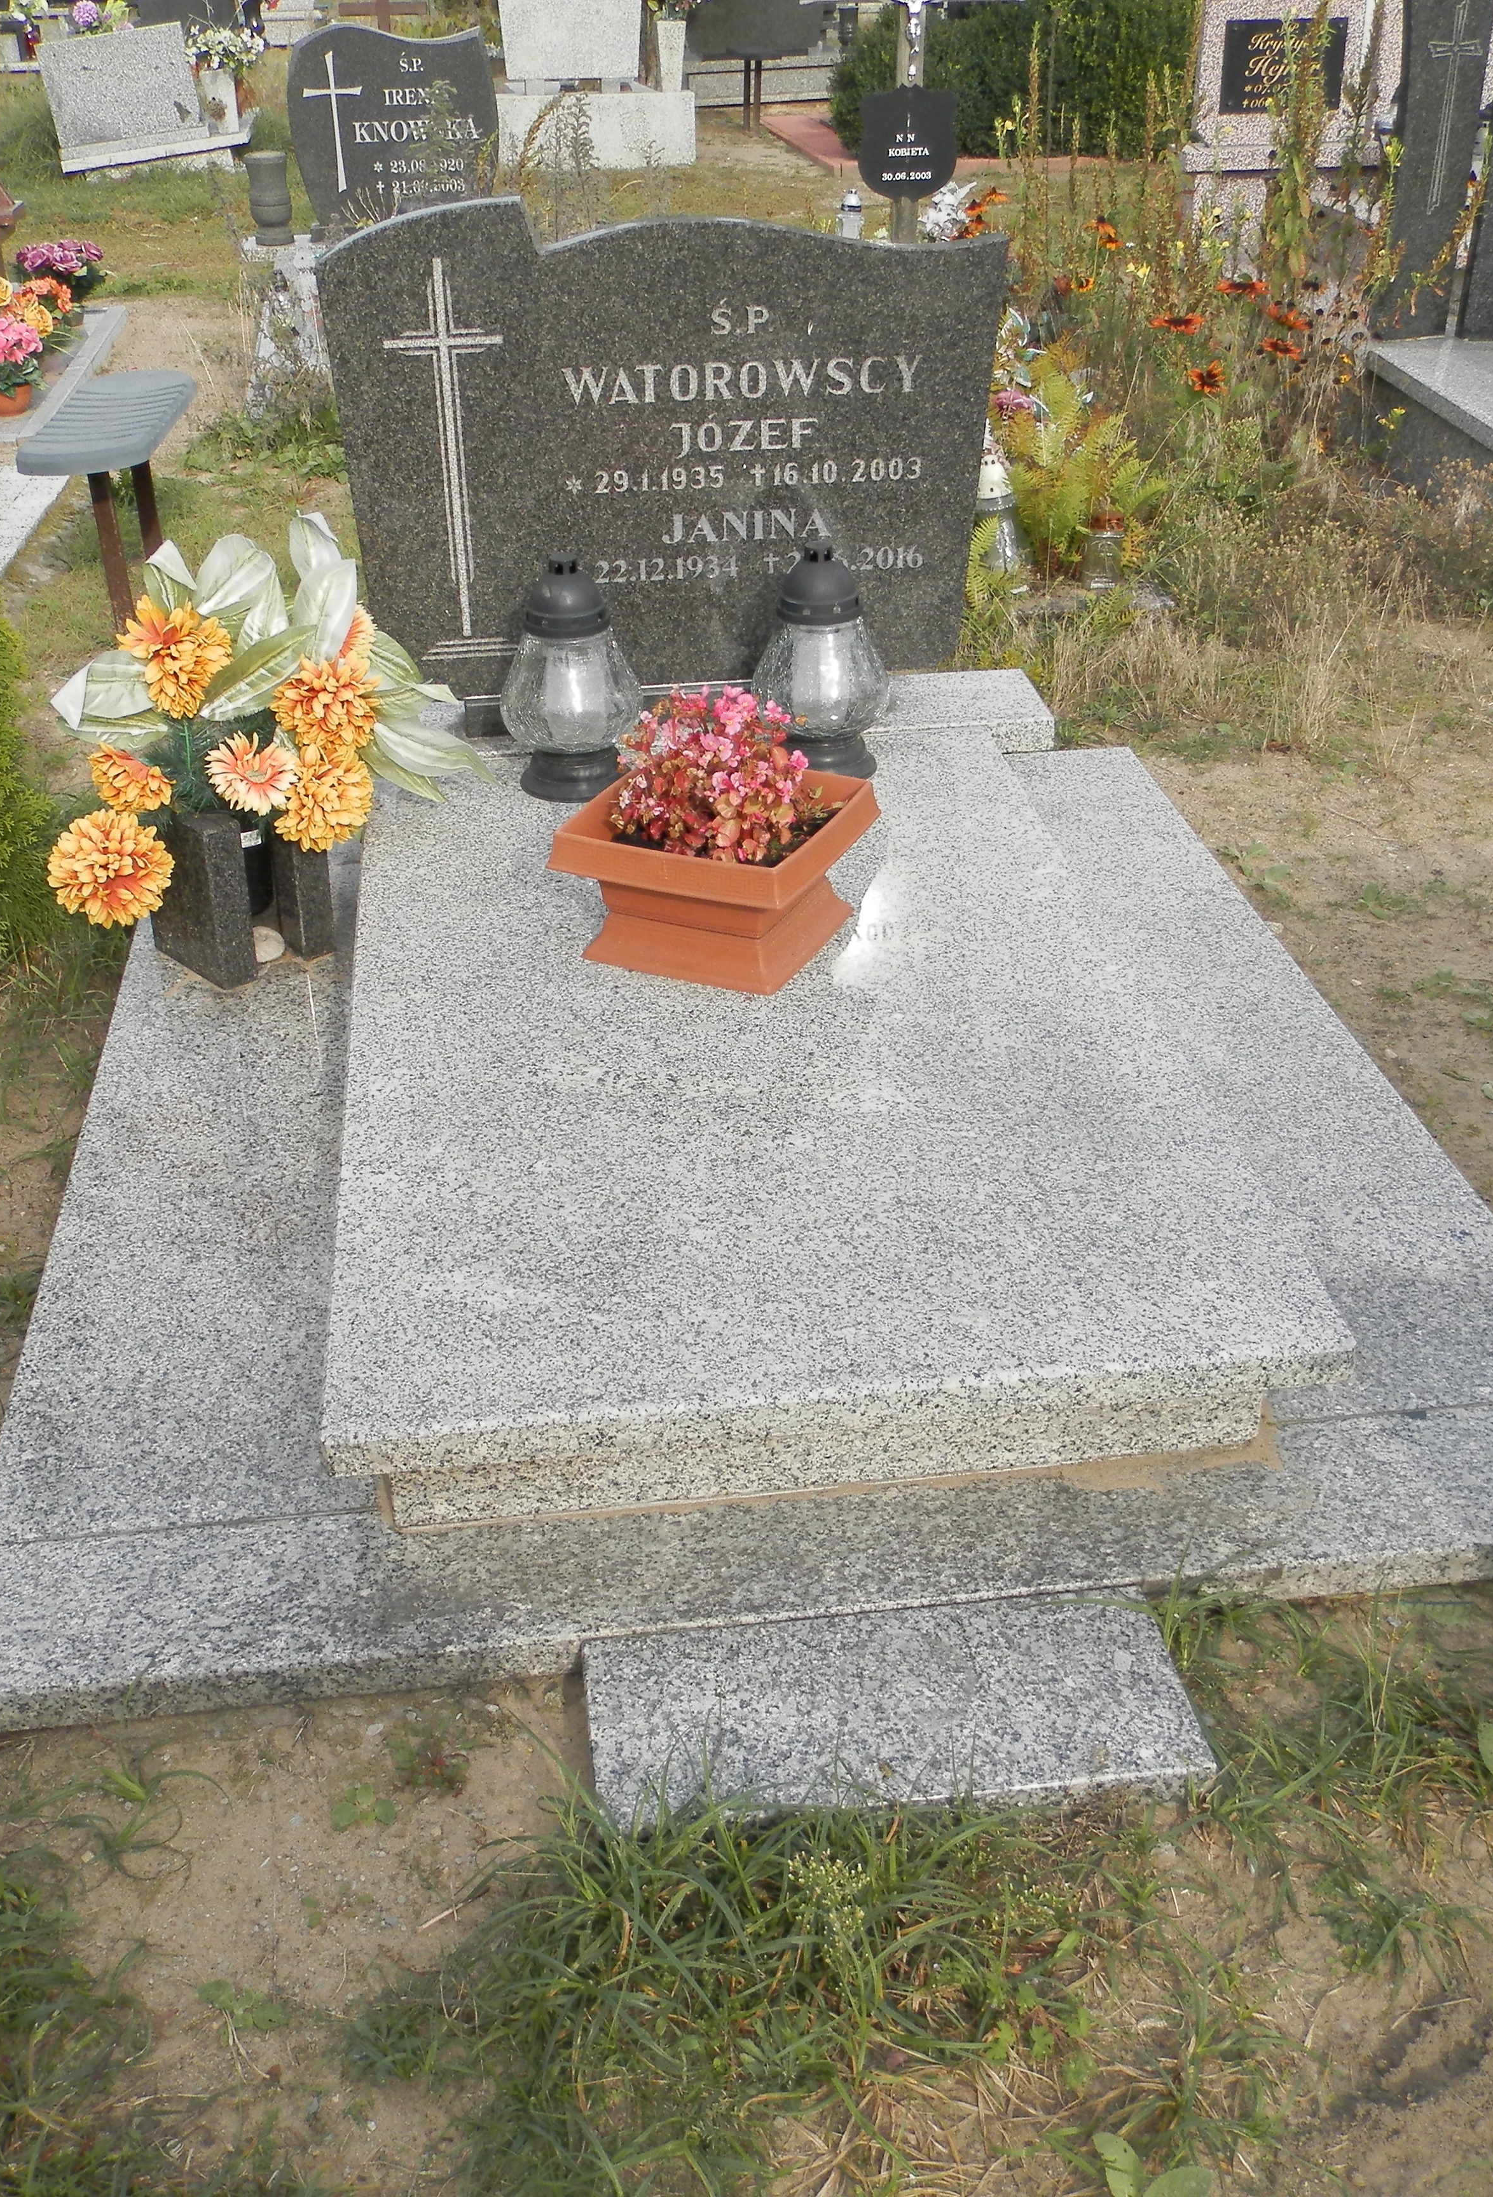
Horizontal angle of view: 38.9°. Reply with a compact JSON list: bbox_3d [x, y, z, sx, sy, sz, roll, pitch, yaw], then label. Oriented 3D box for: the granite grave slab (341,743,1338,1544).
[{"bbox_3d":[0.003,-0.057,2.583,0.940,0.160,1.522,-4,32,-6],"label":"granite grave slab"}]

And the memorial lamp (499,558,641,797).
[{"bbox_3d":[-0.253,-0.605,3.017,0.202,0.325,0.202,-4,31,-6],"label":"memorial lamp"}]

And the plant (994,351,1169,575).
[{"bbox_3d":[0.697,-1.328,4.495,0.370,0.430,0.360,-4,31,-6],"label":"plant"}]

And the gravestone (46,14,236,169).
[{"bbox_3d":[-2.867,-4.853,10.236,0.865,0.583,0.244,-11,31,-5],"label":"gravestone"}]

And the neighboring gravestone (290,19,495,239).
[{"bbox_3d":[-1.150,-3.145,6.870,0.670,0.607,0.080,-4,31,-6],"label":"neighboring gravestone"}]

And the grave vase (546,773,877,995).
[{"bbox_3d":[-0.034,-0.286,2.644,0.310,0.174,0.310,13,33,22],"label":"grave vase"}]

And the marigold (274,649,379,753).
[{"bbox_3d":[-0.561,-0.530,2.825,0.141,0.136,0.113,-7,31,-10],"label":"marigold"}]

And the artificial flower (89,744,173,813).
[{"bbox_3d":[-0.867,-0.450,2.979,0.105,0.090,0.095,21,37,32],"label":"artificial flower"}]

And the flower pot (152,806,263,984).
[{"bbox_3d":[-0.777,-0.295,2.969,0.049,0.236,0.184,-27,40,-37],"label":"flower pot"}]

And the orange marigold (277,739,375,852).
[{"bbox_3d":[-0.566,-0.407,2.841,0.132,0.140,0.110,-7,31,-10],"label":"orange marigold"}]

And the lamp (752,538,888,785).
[{"bbox_3d":[0.114,-0.631,3.038,0.190,0.315,0.190,-4,31,-6],"label":"lamp"}]

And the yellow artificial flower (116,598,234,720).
[{"bbox_3d":[-0.752,-0.577,2.787,0.157,0.152,0.125,-9,32,-13],"label":"yellow artificial flower"}]

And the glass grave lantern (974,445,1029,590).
[{"bbox_3d":[0.541,-1.228,4.469,0.120,0.280,0.120,-4,31,-6],"label":"glass grave lantern"}]

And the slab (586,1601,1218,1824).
[{"bbox_3d":[0.125,0.538,1.845,0.518,0.041,0.210,-4,31,-6],"label":"slab"}]

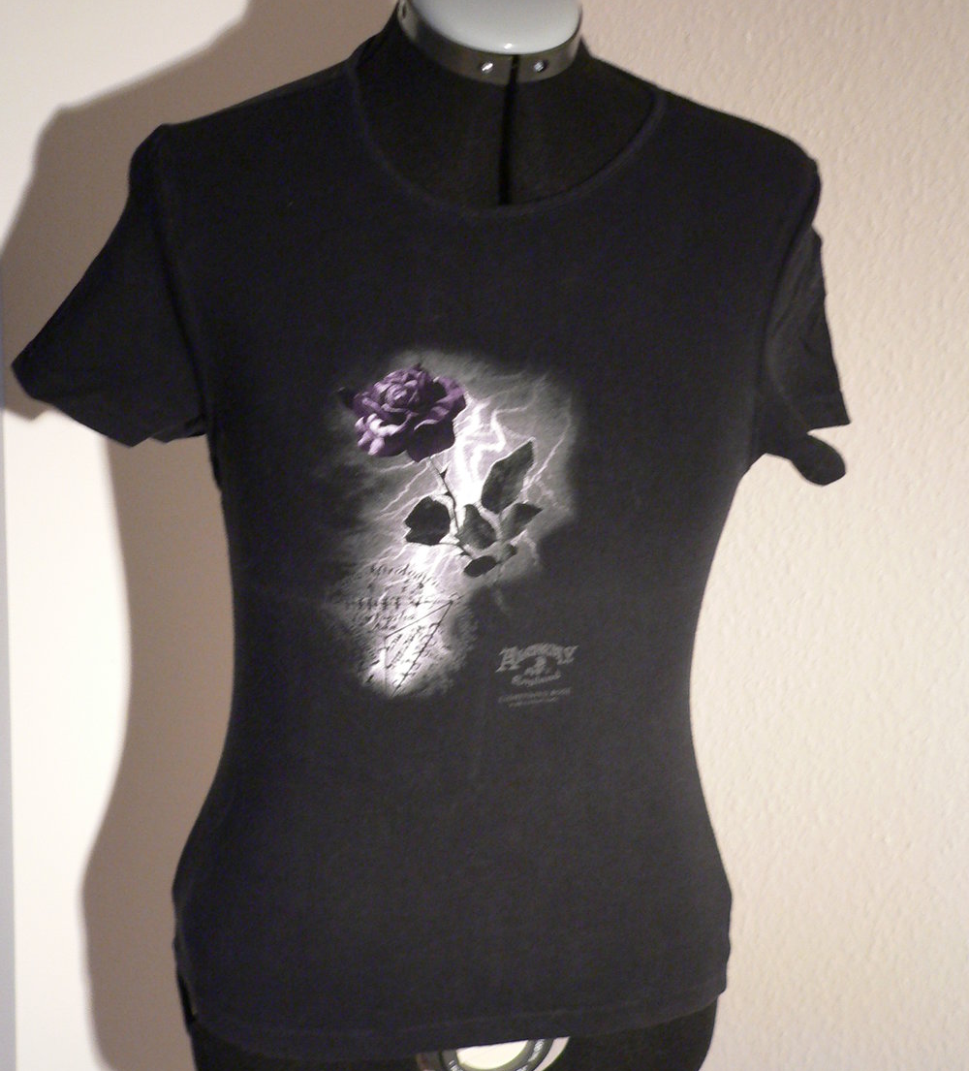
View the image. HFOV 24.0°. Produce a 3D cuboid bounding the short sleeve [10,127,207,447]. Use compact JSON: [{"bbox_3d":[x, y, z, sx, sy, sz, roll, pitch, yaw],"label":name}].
[{"bbox_3d":[-0.217,-0.144,1.313,0.107,0.170,0.130,-1,16,-11],"label":"short sleeve"}]

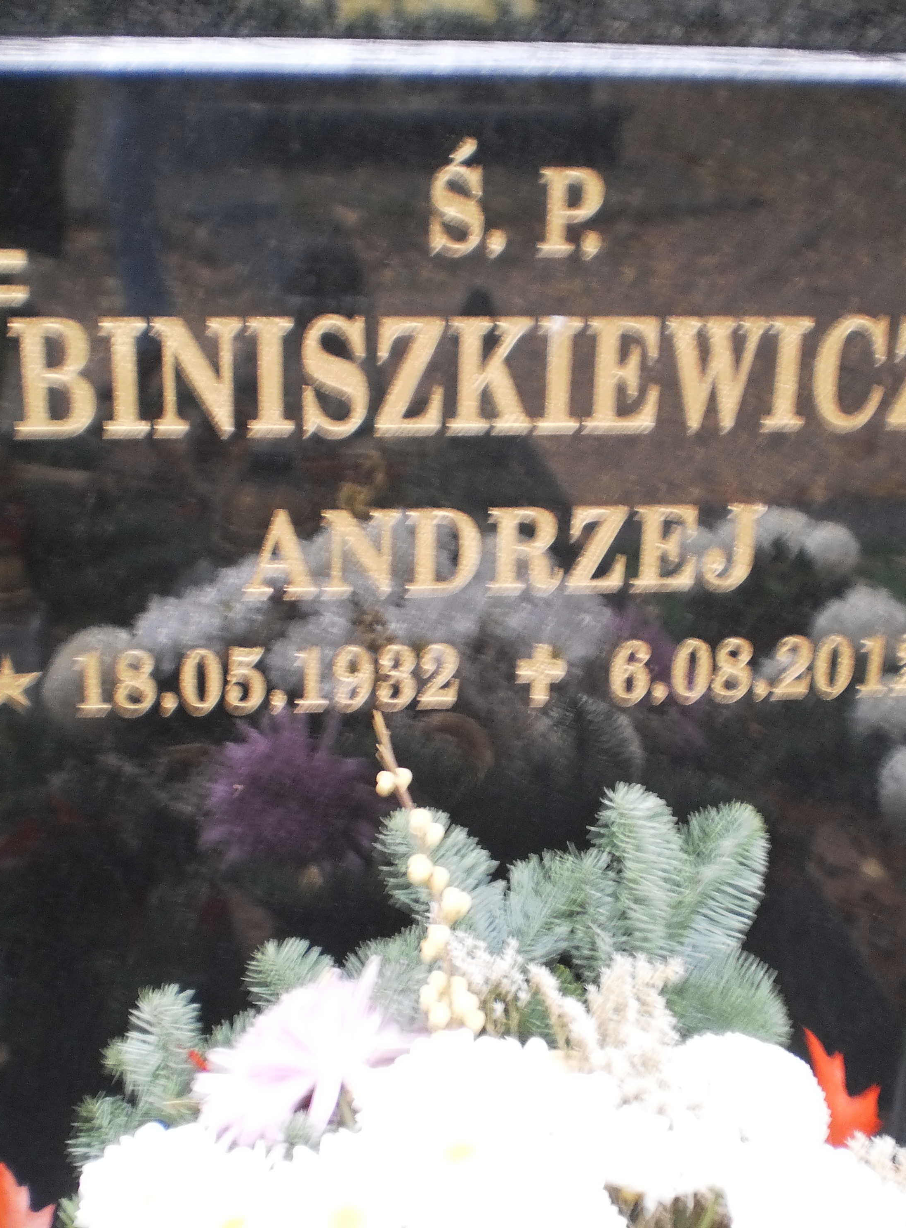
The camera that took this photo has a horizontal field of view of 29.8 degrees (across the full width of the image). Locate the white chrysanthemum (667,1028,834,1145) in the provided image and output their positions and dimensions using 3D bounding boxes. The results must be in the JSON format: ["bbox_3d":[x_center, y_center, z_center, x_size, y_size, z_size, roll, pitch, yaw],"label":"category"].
[{"bbox_3d":[0.133,0.220,0.770,0.077,0.066,0.074,-1,21,-6],"label":"white chrysanthemum"}]

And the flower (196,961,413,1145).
[{"bbox_3d":[-0.073,0.218,0.839,0.112,0.090,0.100,-1,21,-6],"label":"flower"}]

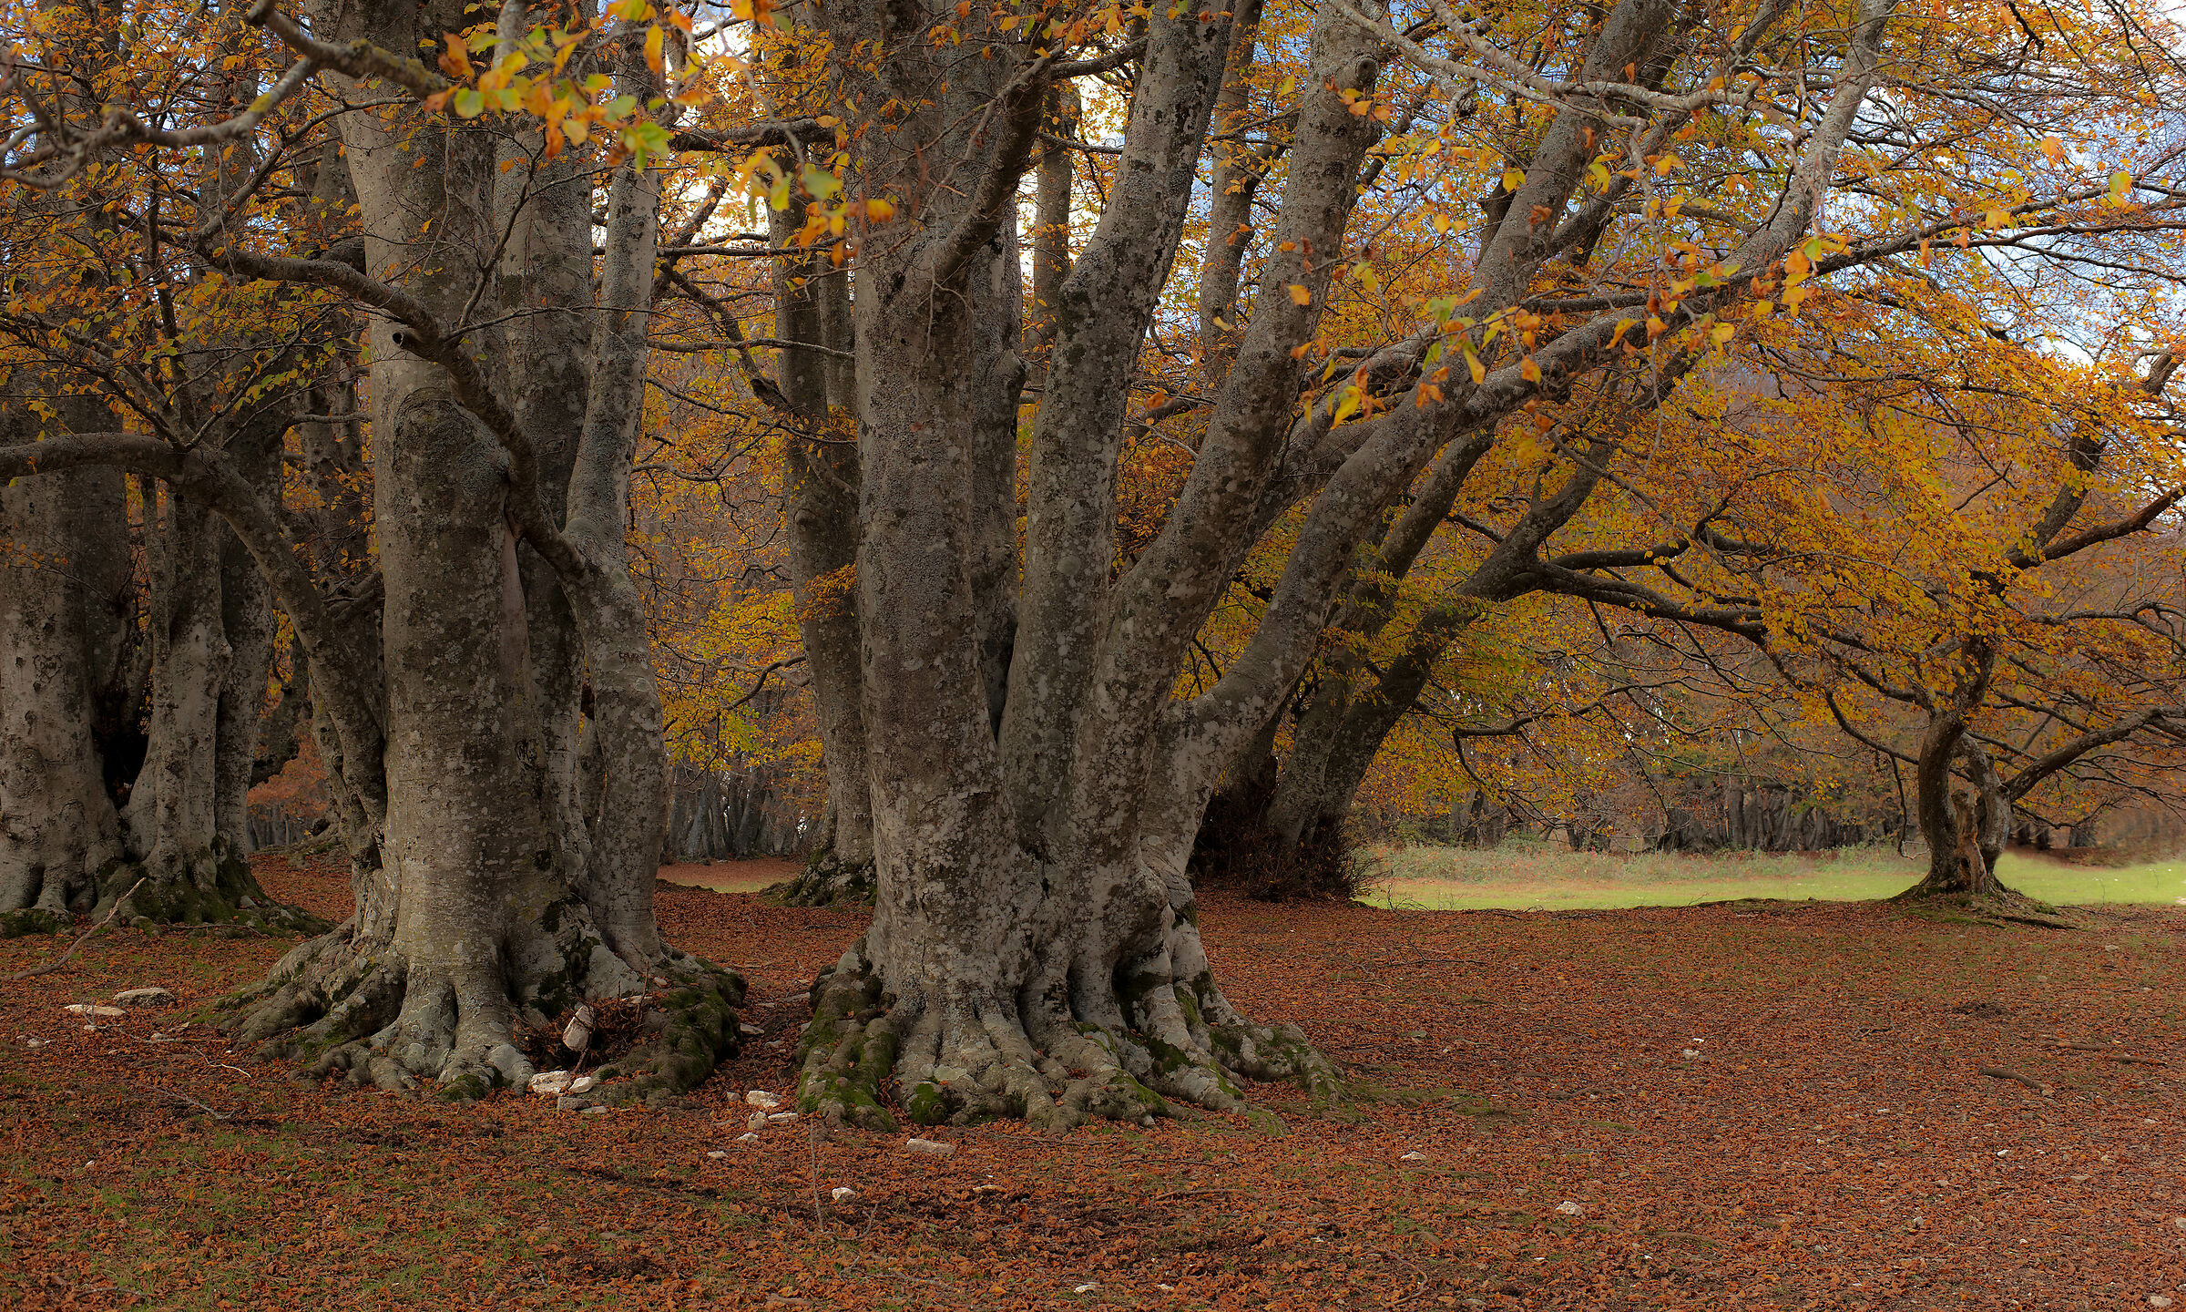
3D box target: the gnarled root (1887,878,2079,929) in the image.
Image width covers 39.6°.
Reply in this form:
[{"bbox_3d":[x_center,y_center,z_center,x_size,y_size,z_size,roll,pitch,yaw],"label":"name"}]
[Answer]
[{"bbox_3d":[9.386,2.588,32.000,2.000,0.480,1.700,0,-2,0],"label":"gnarled root"}]

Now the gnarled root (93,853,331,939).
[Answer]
[{"bbox_3d":[-8.553,2.285,29.500,2.200,0.800,1.600,0,-2,0],"label":"gnarled root"}]

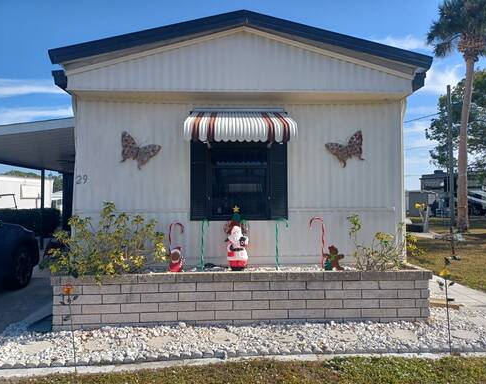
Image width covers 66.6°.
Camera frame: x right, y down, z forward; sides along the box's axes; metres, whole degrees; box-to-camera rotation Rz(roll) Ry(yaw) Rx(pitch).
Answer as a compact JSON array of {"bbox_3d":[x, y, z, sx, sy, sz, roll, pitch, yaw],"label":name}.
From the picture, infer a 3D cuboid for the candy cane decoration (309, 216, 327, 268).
[{"bbox_3d":[0.898,0.605,4.411,0.199,0.622,0.035,0,-3,-2],"label":"candy cane decoration"}]

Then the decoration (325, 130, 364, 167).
[{"bbox_3d":[1.345,-0.539,4.760,0.485,0.380,0.050,-21,-2,-3],"label":"decoration"}]

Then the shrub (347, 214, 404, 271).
[{"bbox_3d":[1.601,0.615,4.459,0.667,0.659,0.480,0,-3,-2],"label":"shrub"}]

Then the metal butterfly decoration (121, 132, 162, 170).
[{"bbox_3d":[-1.330,-0.504,4.649,0.510,0.390,0.050,21,-4,-1],"label":"metal butterfly decoration"}]

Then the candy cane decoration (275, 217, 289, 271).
[{"bbox_3d":[0.463,0.615,4.333,0.153,0.605,0.035,0,-3,-2],"label":"candy cane decoration"}]

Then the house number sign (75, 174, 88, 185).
[{"bbox_3d":[-2.015,-0.153,4.620,0.141,0.119,0.020,0,-3,-2],"label":"house number sign"}]

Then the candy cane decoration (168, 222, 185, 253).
[{"bbox_3d":[-0.778,0.634,4.342,0.181,0.536,0.035,0,-3,-2],"label":"candy cane decoration"}]

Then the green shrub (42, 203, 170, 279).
[{"bbox_3d":[-1.548,0.567,4.194,1.320,0.868,0.700,0,-3,-2],"label":"green shrub"}]

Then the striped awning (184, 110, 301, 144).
[{"bbox_3d":[-0.034,-0.807,4.389,1.220,0.584,0.720,0,-3,-2],"label":"striped awning"}]

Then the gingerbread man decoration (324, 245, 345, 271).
[{"bbox_3d":[1.042,0.747,4.232,0.245,0.295,0.080,0,-3,-2],"label":"gingerbread man decoration"}]

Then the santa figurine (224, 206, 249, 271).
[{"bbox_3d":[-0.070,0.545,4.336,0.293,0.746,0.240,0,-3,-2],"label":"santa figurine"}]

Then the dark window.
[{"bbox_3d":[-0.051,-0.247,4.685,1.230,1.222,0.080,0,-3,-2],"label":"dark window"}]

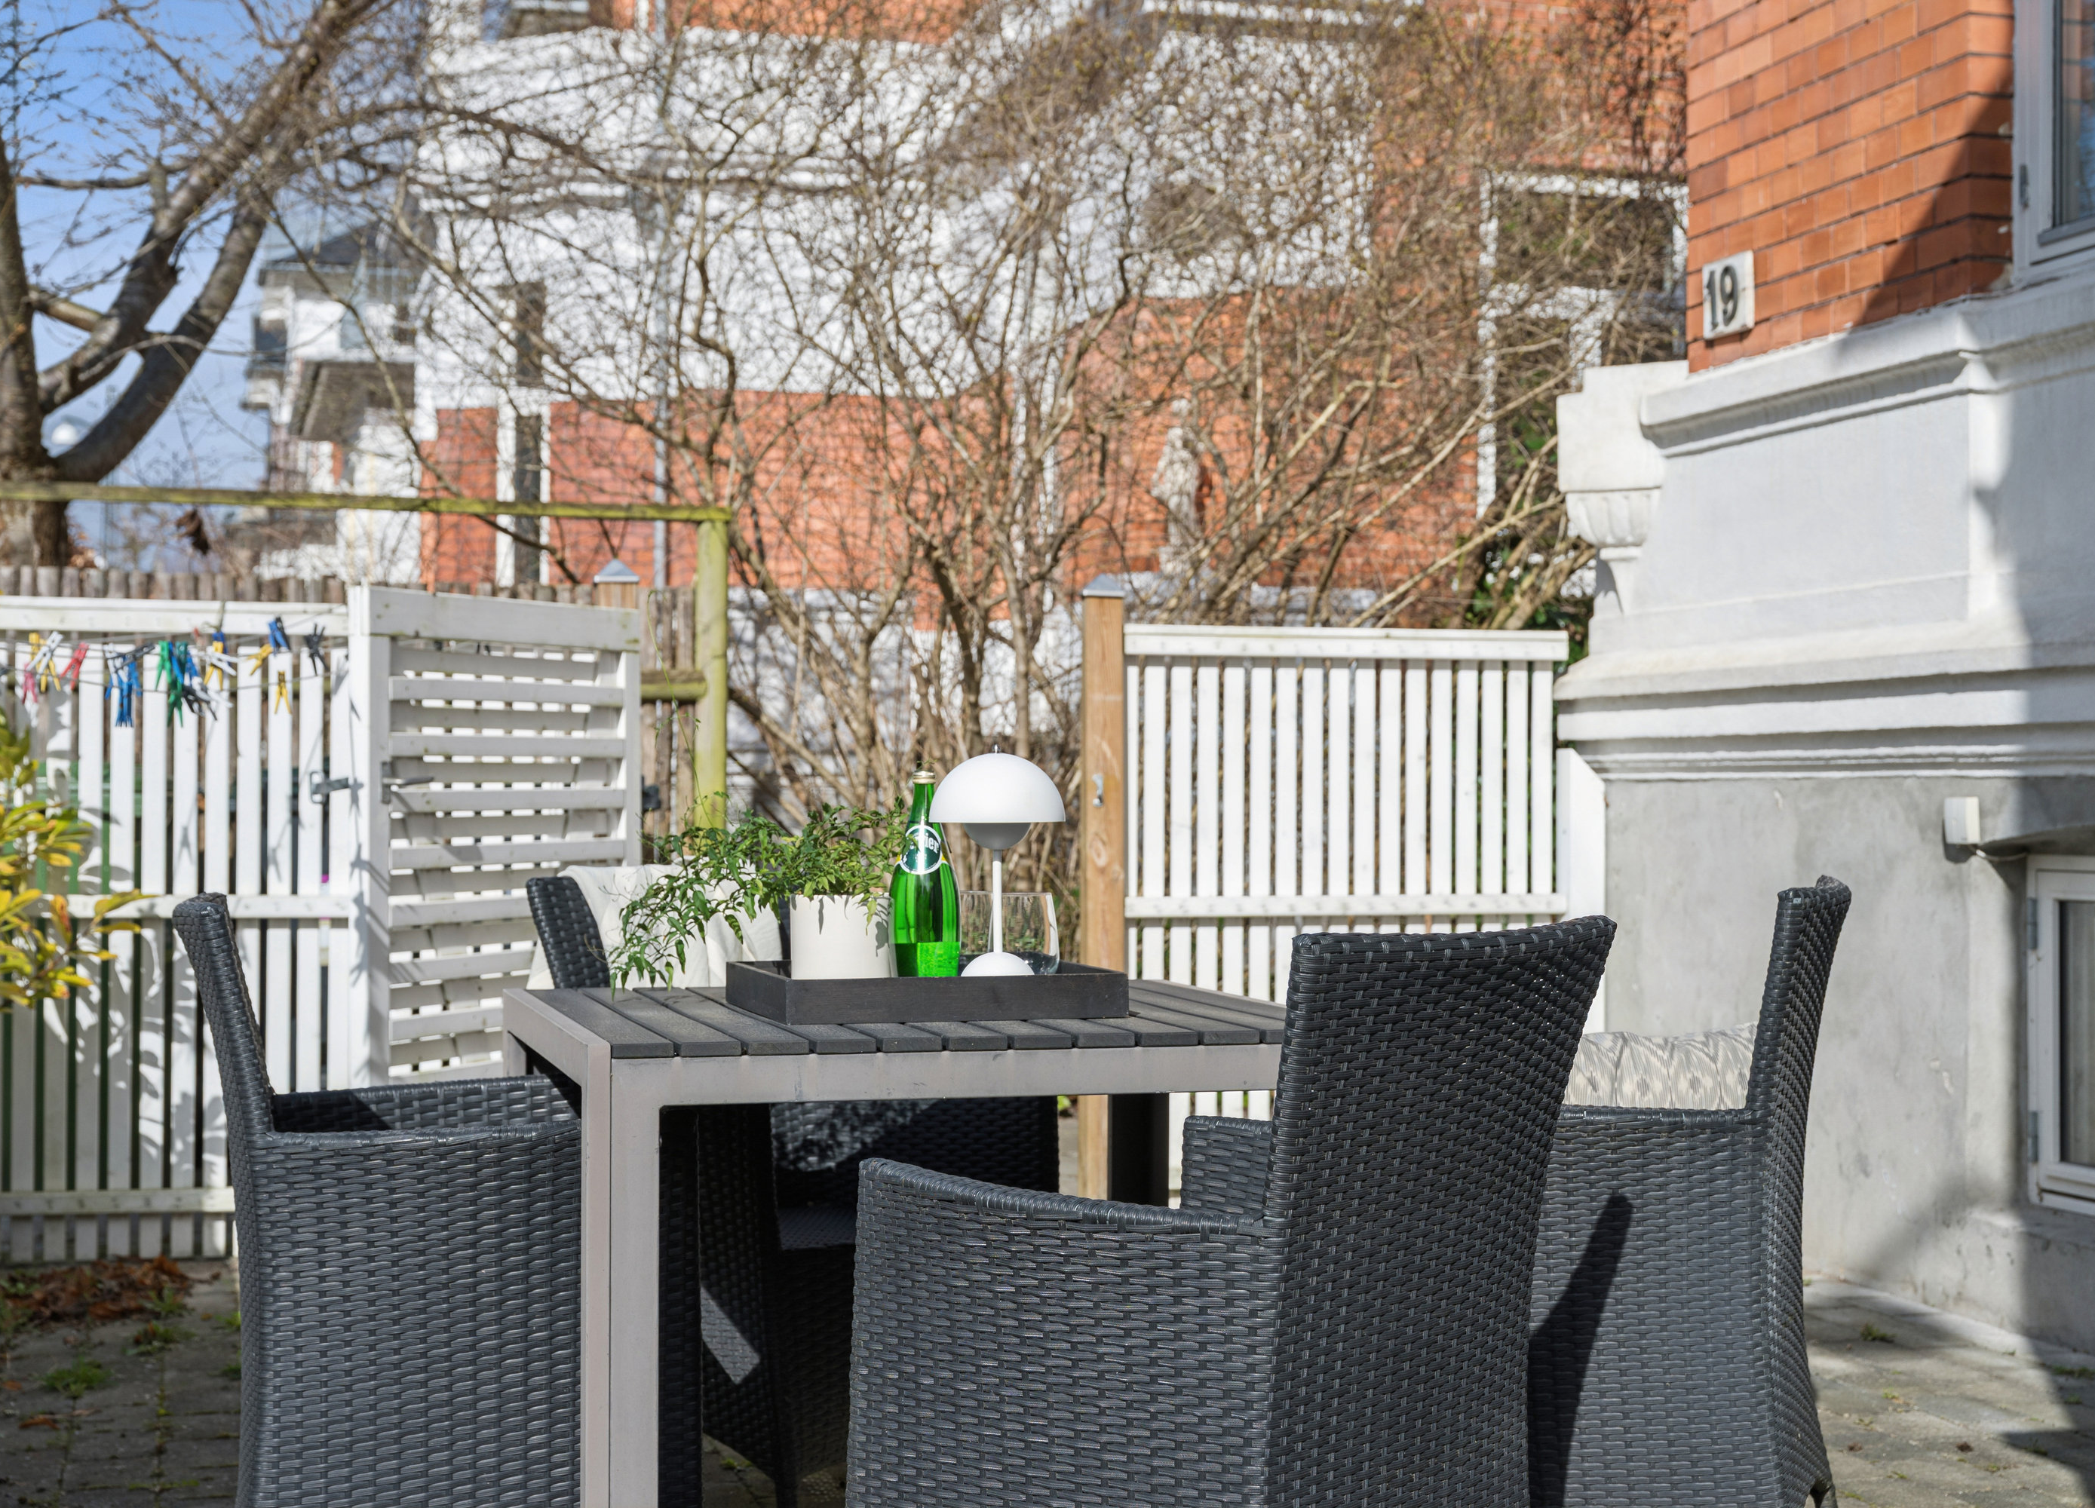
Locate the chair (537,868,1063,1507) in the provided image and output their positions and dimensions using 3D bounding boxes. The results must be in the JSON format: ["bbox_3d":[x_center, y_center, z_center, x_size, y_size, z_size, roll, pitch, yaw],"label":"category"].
[{"bbox_3d":[-0.401,0.612,4.530,0.620,0.860,0.570,0,-1,44],"label":"chair"}]

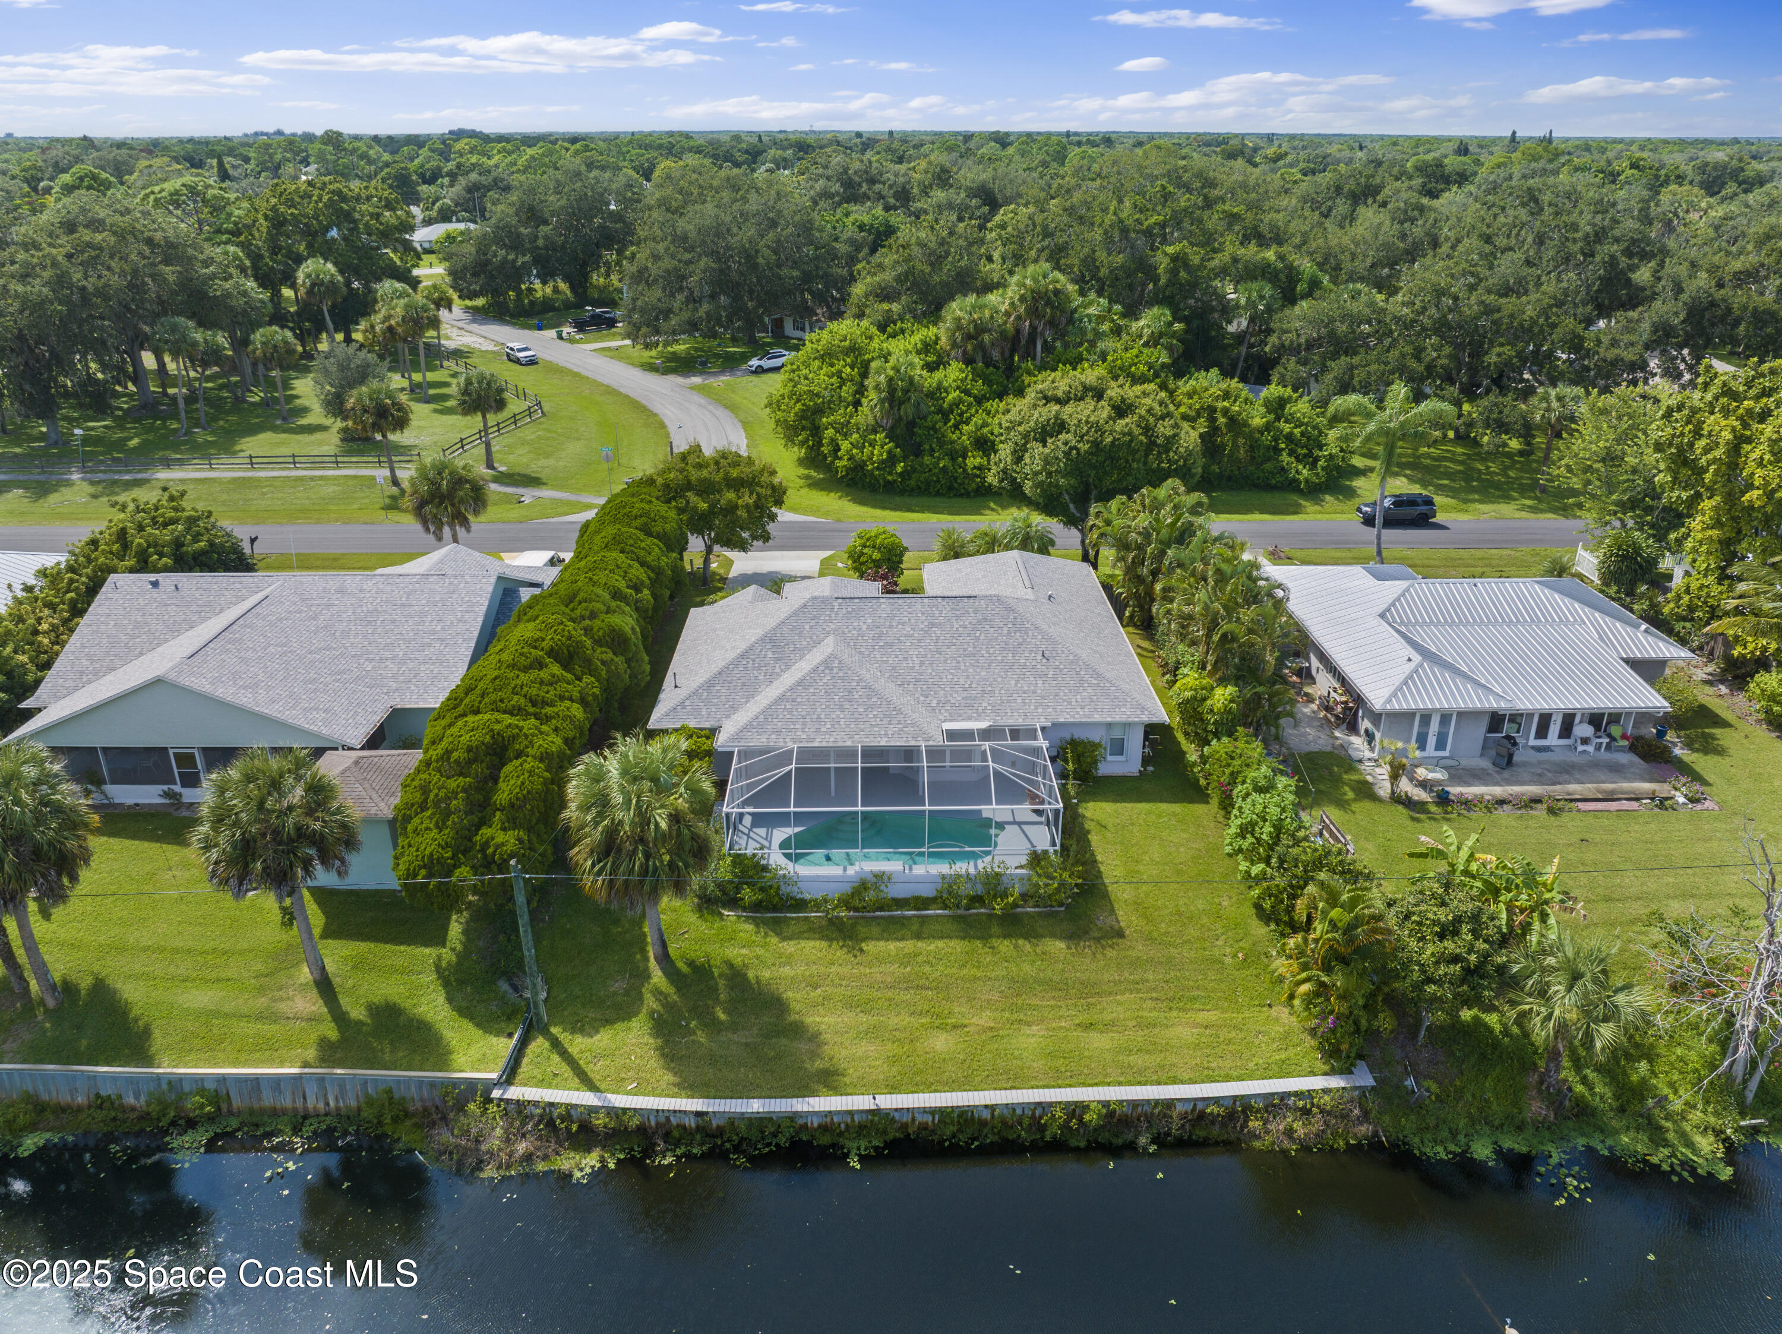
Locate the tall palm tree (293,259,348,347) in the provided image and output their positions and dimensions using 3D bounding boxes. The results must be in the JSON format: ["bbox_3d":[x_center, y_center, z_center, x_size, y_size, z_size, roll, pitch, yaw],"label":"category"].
[{"bbox_3d":[-65.546,-41.552,143.279,5.920,11.510,5.920,0,23,0],"label":"tall palm tree"}]

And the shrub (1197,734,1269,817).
[{"bbox_3d":[13.400,4.137,48.748,2.700,2.700,2.700,0,23,0],"label":"shrub"}]

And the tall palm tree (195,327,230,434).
[{"bbox_3d":[-58.131,-24.644,106.153,4.100,8.500,3.800,0,23,0],"label":"tall palm tree"}]

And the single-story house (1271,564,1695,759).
[{"bbox_3d":[27.553,-1.515,58.009,16.300,4.400,18.300,0,23,0],"label":"single-story house"}]

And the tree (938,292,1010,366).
[{"bbox_3d":[6.444,-22.459,95.934,5.400,12.800,5.400,0,23,0],"label":"tree"}]

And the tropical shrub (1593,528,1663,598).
[{"bbox_3d":[41.805,-6.017,70.170,4.030,3.780,4.030,0,23,0],"label":"tropical shrub"}]

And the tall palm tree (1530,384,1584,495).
[{"bbox_3d":[47.257,-16.297,88.696,3.860,7.890,3.860,0,23,0],"label":"tall palm tree"}]

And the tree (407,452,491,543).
[{"bbox_3d":[-25.916,-8.880,72.754,4.960,7.530,4.960,0,23,0],"label":"tree"}]

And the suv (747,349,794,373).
[{"bbox_3d":[-13.285,-33.644,136.047,4.650,1.680,1.880,-16,28,-33],"label":"suv"}]

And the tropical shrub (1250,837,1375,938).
[{"bbox_3d":[14.200,7.068,41.845,4.000,2.800,3.200,0,23,0],"label":"tropical shrub"}]

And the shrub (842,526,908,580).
[{"bbox_3d":[-0.937,-6.590,71.308,3.800,3.200,3.700,0,23,0],"label":"shrub"}]

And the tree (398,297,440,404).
[{"bbox_3d":[-45.462,-30.697,119.973,4.020,10.090,4.020,0,23,0],"label":"tree"}]

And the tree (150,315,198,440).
[{"bbox_3d":[-60.215,-24.558,105.040,4.090,10.130,4.090,0,23,0],"label":"tree"}]

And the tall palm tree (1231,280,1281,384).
[{"bbox_3d":[36.590,-33.388,125.019,5.020,11.020,5.020,0,23,0],"label":"tall palm tree"}]

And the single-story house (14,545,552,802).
[{"bbox_3d":[-26.900,-1.357,57.922,18.600,5.500,22.500,0,23,0],"label":"single-story house"}]

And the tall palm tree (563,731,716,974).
[{"bbox_3d":[-7.530,5.791,37.495,4.590,7.900,4.590,0,23,0],"label":"tall palm tree"}]

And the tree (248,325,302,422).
[{"bbox_3d":[-54.946,-26.333,111.016,4.720,8.530,4.720,0,23,0],"label":"tree"}]

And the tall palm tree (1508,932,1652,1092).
[{"bbox_3d":[18.774,9.709,33.944,4.030,5.030,4.030,0,23,0],"label":"tall palm tree"}]

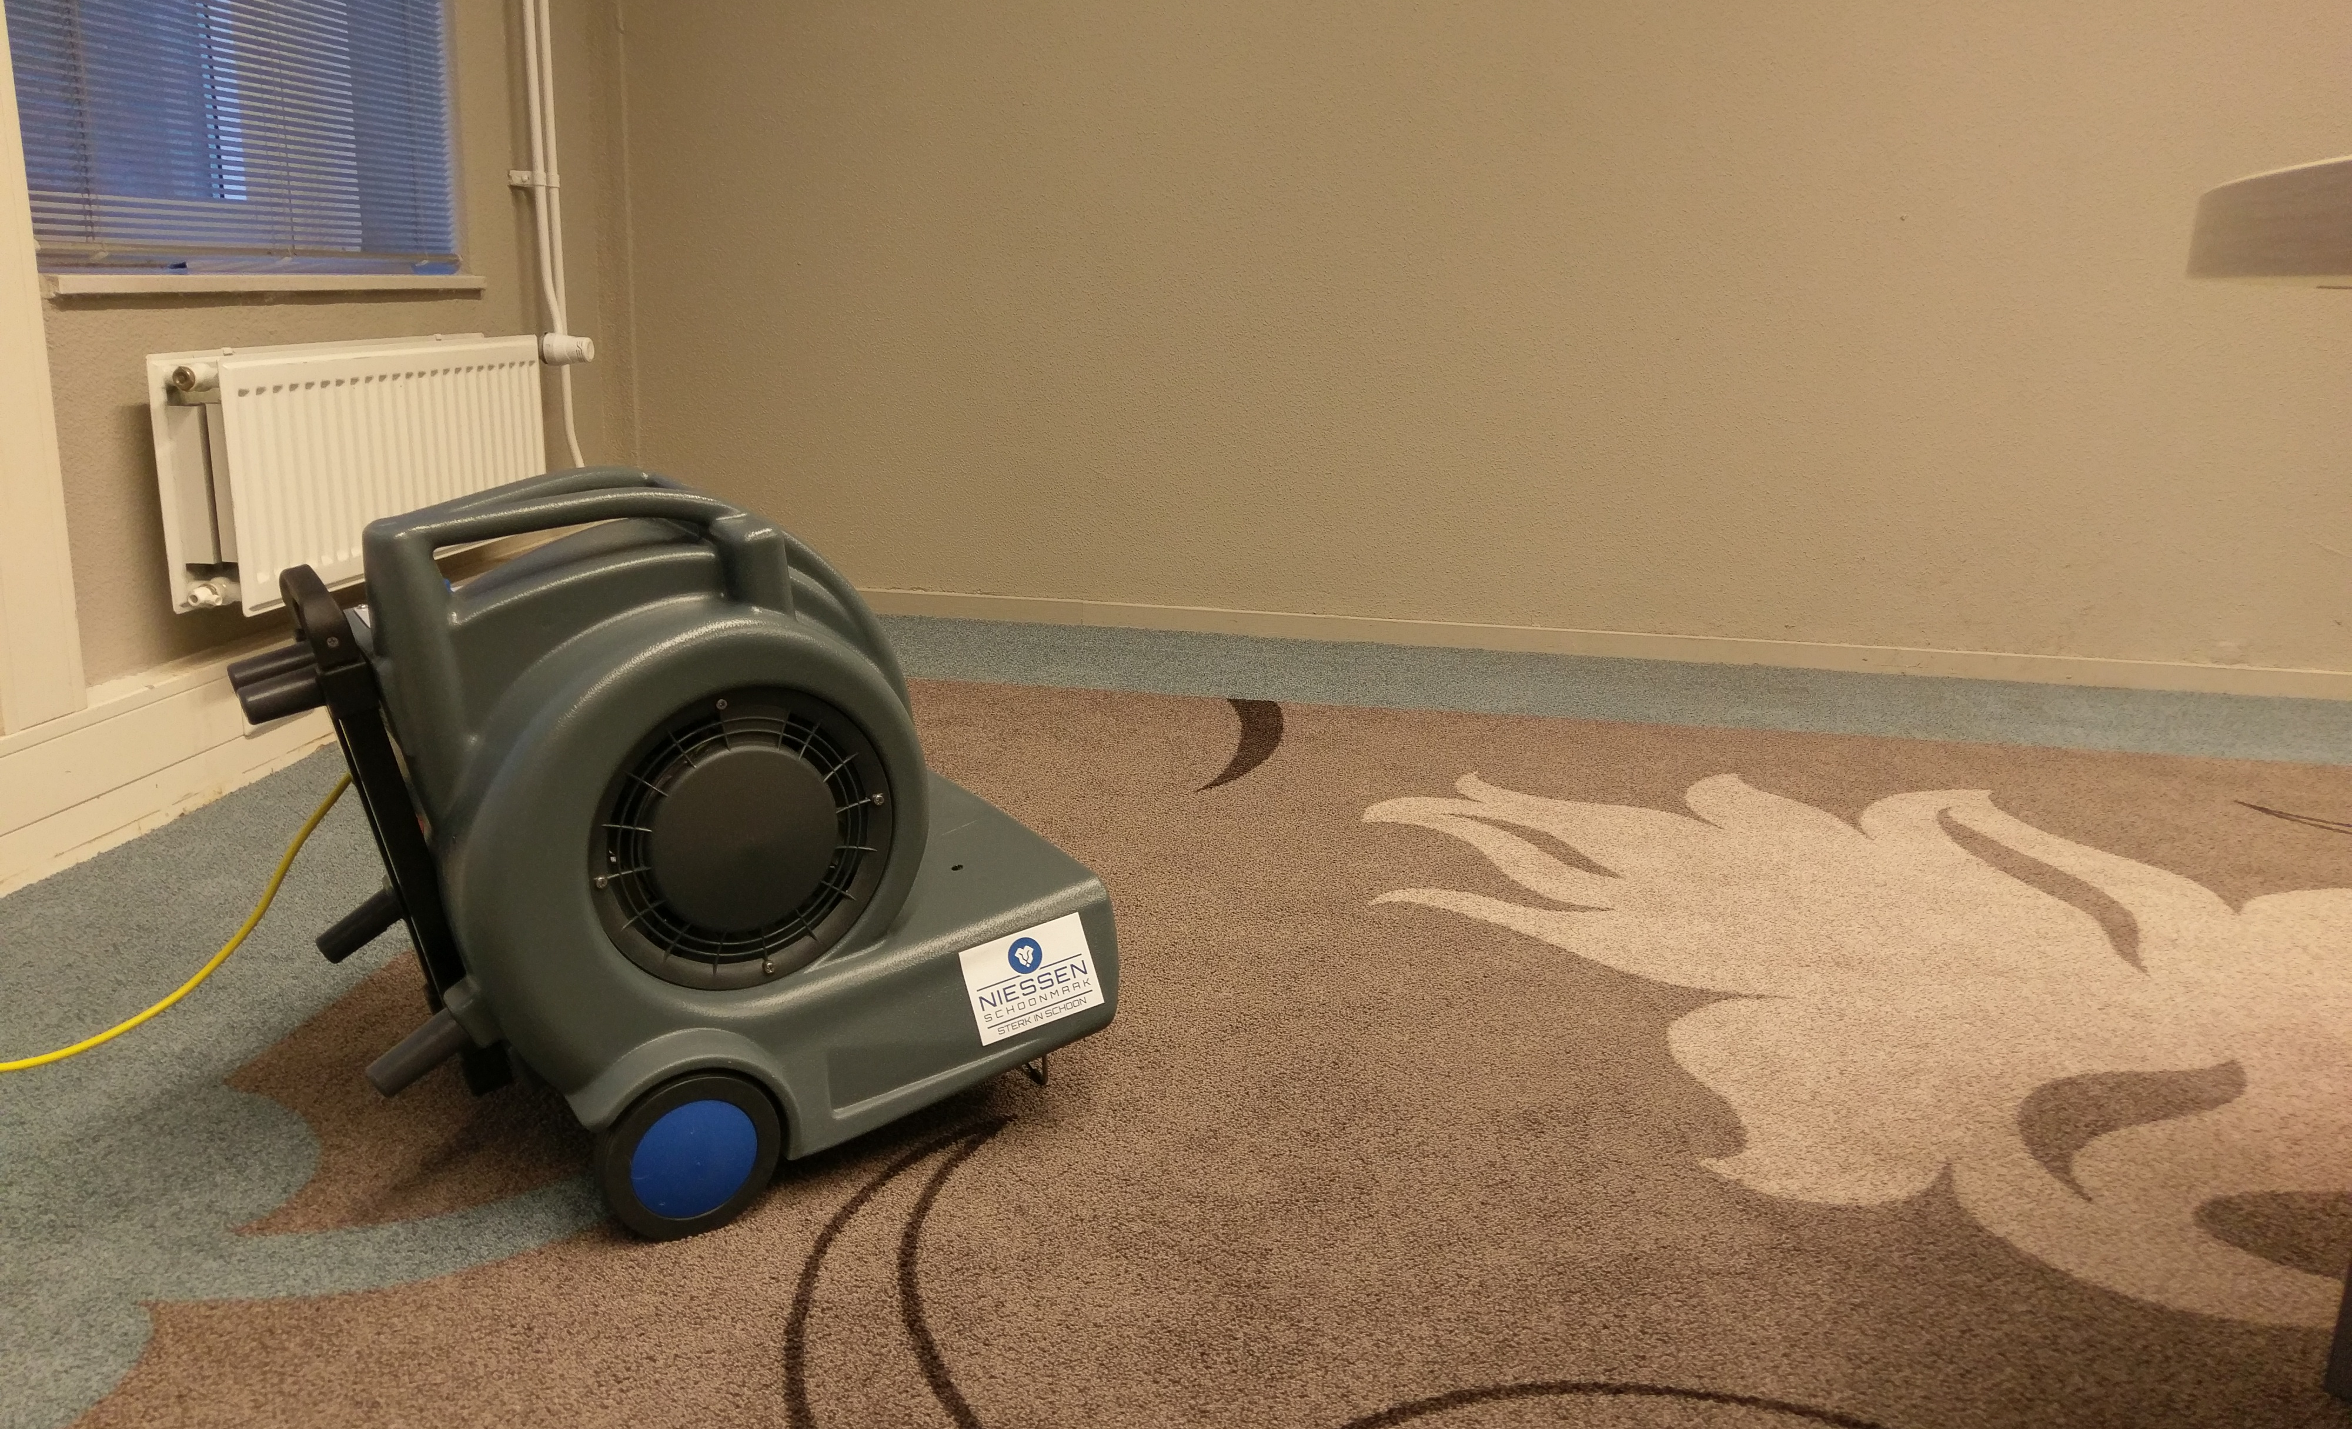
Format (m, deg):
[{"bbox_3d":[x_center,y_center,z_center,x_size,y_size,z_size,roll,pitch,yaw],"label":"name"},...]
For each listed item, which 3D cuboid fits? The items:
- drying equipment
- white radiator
[{"bbox_3d":[-0.393,0.070,1.364,0.560,0.530,0.420,-12,19,-29],"label":"drying equipment"},{"bbox_3d":[-1.104,-0.360,2.458,0.100,0.300,0.800,4,14,5],"label":"white radiator"}]

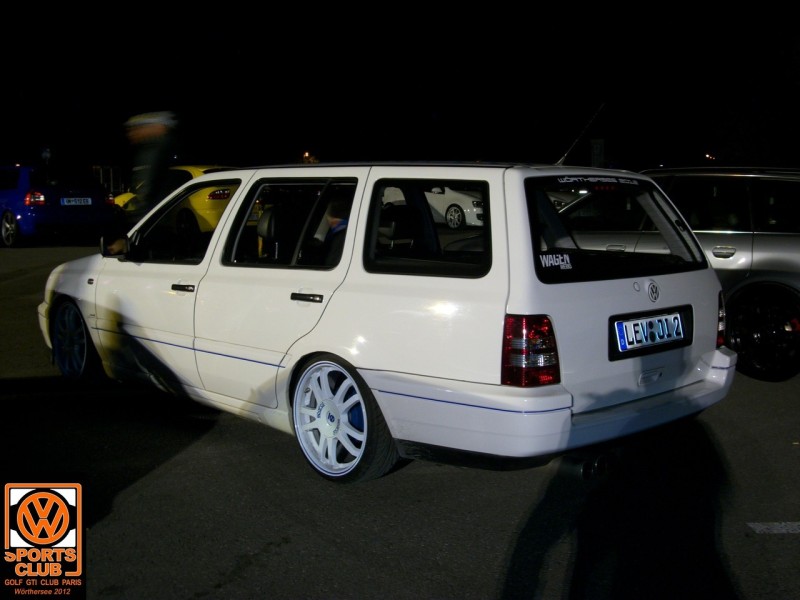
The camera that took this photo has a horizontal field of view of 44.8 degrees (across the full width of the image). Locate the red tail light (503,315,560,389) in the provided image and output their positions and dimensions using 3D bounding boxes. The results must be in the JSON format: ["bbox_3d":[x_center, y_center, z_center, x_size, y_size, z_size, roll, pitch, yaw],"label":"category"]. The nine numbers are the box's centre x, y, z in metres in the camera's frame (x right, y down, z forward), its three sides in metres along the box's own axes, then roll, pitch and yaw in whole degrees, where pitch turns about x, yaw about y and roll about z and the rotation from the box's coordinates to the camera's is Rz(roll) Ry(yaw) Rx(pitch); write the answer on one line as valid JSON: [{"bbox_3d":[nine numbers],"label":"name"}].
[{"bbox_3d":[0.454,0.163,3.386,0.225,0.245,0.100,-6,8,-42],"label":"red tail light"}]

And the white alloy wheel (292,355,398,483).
[{"bbox_3d":[-0.227,0.485,4.036,0.190,0.560,0.560,-3,7,-43],"label":"white alloy wheel"}]

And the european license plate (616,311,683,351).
[{"bbox_3d":[0.977,0.122,3.778,0.452,0.110,0.012,-6,-3,-42],"label":"european license plate"}]

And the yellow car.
[{"bbox_3d":[-3.831,-1.790,18.287,1.760,1.450,4.250,-6,9,-40],"label":"yellow car"}]

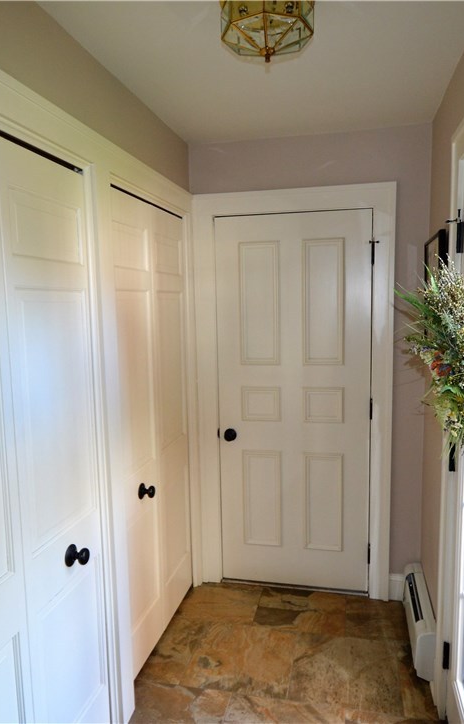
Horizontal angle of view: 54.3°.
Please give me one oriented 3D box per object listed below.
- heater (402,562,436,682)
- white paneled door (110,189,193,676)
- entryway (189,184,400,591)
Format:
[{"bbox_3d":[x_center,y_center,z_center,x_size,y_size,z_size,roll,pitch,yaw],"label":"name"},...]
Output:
[{"bbox_3d":[0.885,1.195,2.140,0.077,0.225,0.500,1,8,14],"label":"heater"},{"bbox_3d":[-0.344,0.316,2.114,0.040,2.010,0.745,1,8,14],"label":"white paneled door"},{"bbox_3d":[0.312,0.206,2.423,1.035,2.175,0.100,1,8,14],"label":"entryway"}]

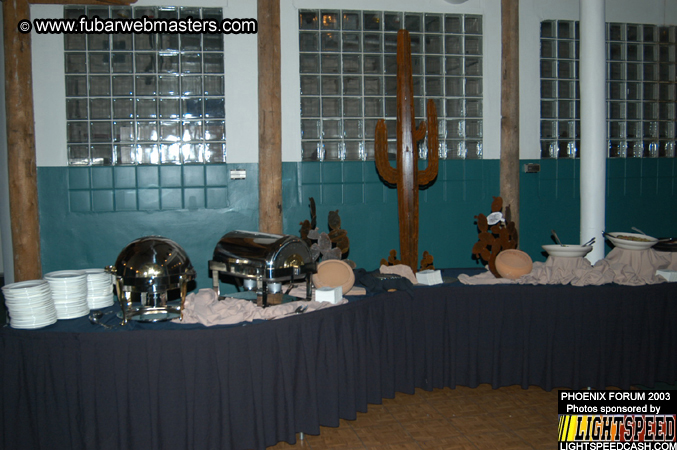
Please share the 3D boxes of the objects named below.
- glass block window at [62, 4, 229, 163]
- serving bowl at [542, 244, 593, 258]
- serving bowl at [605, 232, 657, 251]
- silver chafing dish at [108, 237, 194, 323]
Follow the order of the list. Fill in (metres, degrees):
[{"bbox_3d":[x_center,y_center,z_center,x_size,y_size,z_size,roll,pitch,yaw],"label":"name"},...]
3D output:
[{"bbox_3d":[-1.721,-1.244,6.056,1.420,1.420,0.100,-2,5,-11],"label":"glass block window"},{"bbox_3d":[1.744,0.202,5.150,0.380,0.070,0.380,-1,5,0],"label":"serving bowl"},{"bbox_3d":[2.153,0.125,4.970,0.385,0.080,0.385,3,5,0],"label":"serving bowl"},{"bbox_3d":[-1.106,0.302,3.995,0.530,0.465,0.460,-2,5,-15],"label":"silver chafing dish"}]

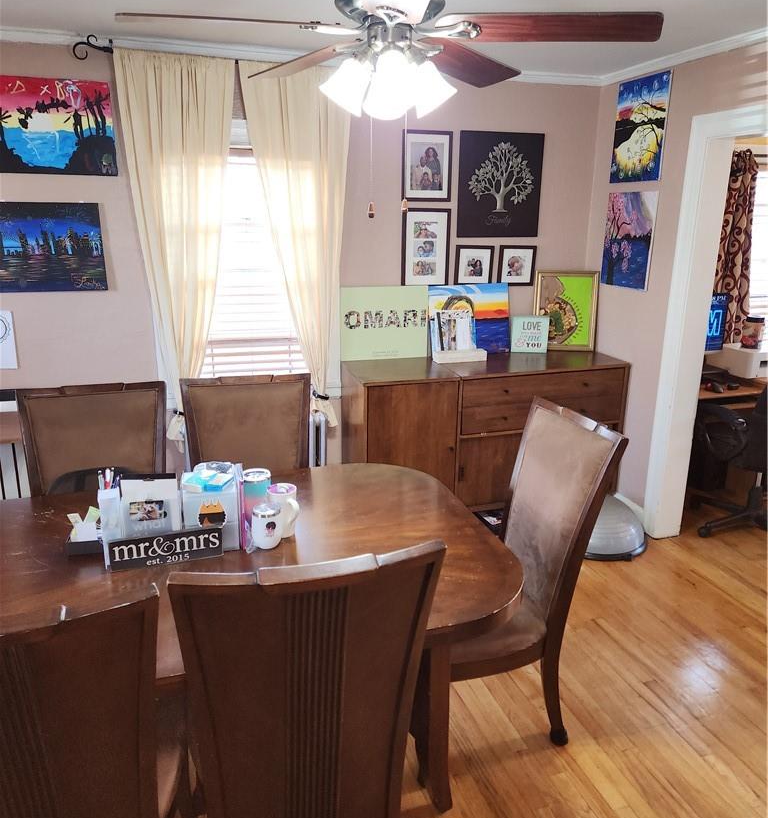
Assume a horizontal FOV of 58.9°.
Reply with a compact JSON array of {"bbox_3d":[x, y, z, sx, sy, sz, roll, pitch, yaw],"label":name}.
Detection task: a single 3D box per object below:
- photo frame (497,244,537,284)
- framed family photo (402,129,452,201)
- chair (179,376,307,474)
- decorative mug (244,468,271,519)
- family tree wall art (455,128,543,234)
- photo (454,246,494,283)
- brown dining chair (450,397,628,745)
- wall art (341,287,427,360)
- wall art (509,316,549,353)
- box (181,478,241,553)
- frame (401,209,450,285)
[{"bbox_3d":[0.771,-0.831,3.960,0.237,0.224,0.020,-5,17,-18],"label":"photo frame"},{"bbox_3d":[0.229,-1.292,3.629,0.285,0.355,0.022,-5,17,-18],"label":"framed family photo"},{"bbox_3d":[-0.497,0.477,2.648,0.530,1.080,0.670,-3,17,-12],"label":"chair"},{"bbox_3d":[-0.405,0.293,2.176,0.088,0.175,0.088,-5,17,-18],"label":"decorative mug"},{"bbox_3d":[0.650,-1.243,3.792,0.512,0.553,0.028,-5,17,-18],"label":"family tree wall art"},{"bbox_3d":[0.522,-0.824,3.928,0.240,0.228,0.020,-5,17,-18],"label":"photo"},{"bbox_3d":[0.336,0.571,2.334,0.670,1.080,0.540,-5,17,-17],"label":"brown dining chair"},{"bbox_3d":[0.009,-0.469,3.726,0.510,0.408,0.030,-5,12,-18],"label":"wall art"},{"bbox_3d":[0.882,-0.434,4.064,0.205,0.225,0.035,1,16,1],"label":"wall art"},{"bbox_3d":[-0.507,0.310,2.004,0.152,0.180,0.130,-3,17,-13],"label":"box"},{"bbox_3d":[0.237,-0.901,3.805,0.284,0.419,0.020,-5,17,-18],"label":"frame"}]

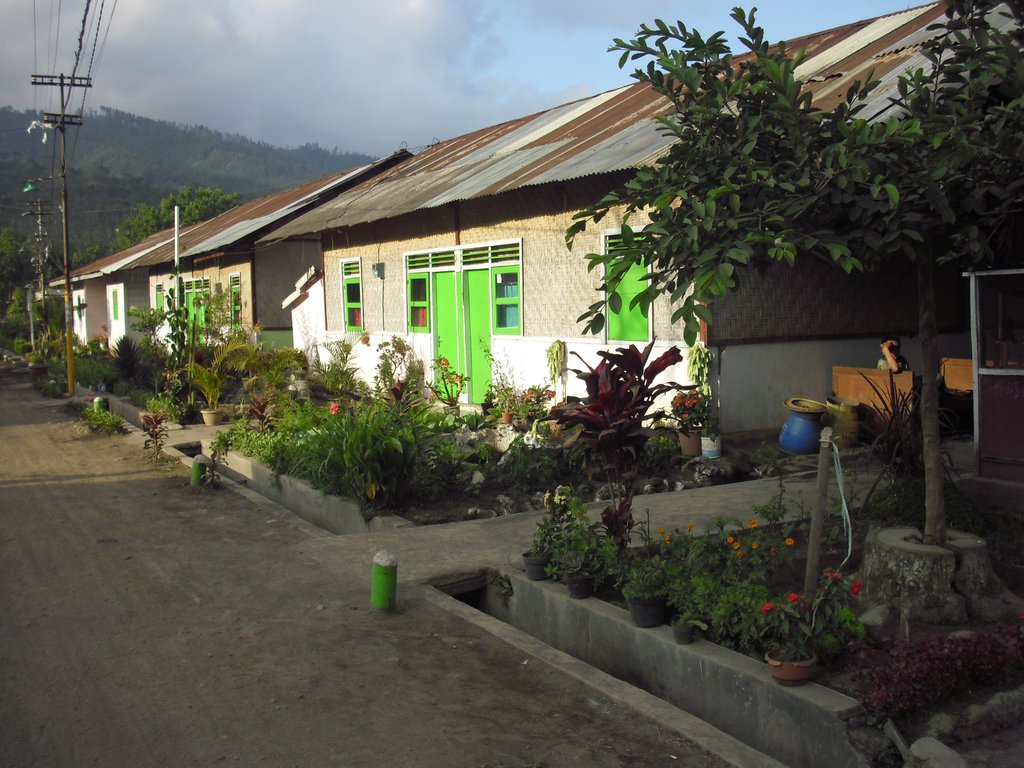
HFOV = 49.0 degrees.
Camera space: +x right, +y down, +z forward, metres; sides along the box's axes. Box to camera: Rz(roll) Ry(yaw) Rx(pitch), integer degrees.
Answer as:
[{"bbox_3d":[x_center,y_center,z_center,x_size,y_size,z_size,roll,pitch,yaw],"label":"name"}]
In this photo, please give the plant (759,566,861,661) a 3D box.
[{"bbox_3d":[1.280,0.986,4.820,0.420,0.381,0.340,0,4,15],"label":"plant"}]

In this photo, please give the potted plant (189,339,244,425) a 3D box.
[{"bbox_3d":[-4.278,-0.036,16.247,0.820,1.230,0.780,-2,4,0],"label":"potted plant"}]

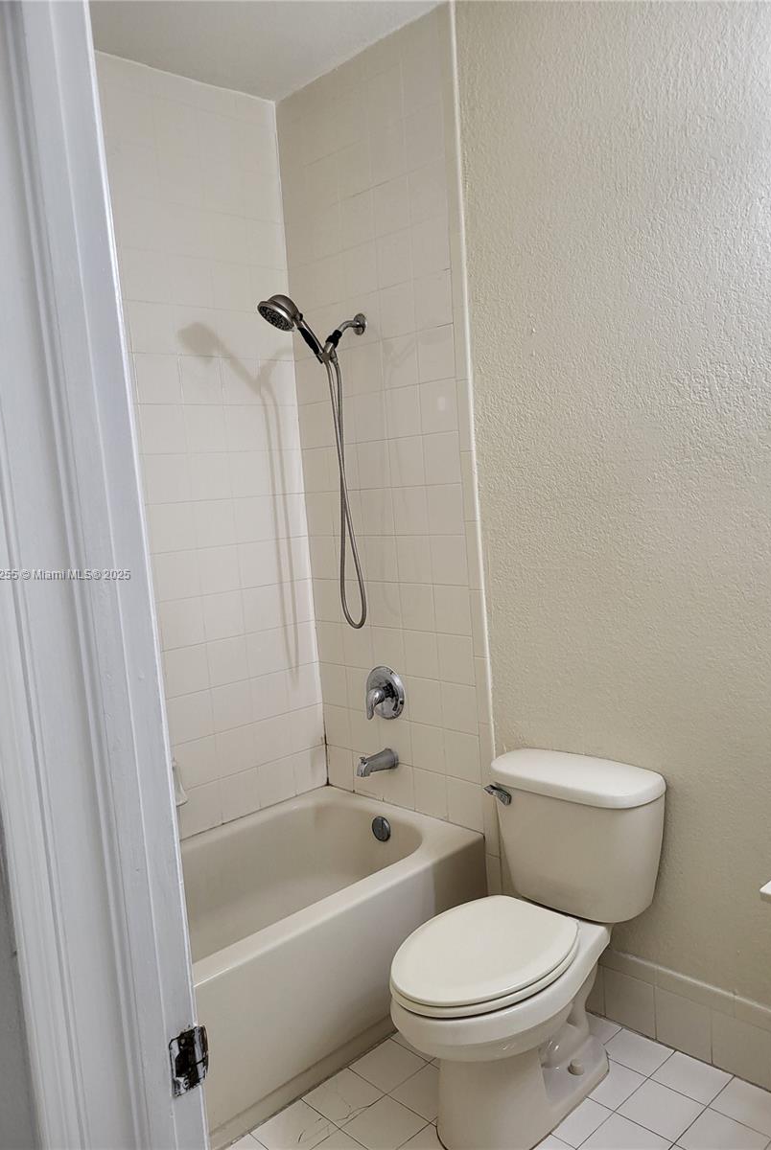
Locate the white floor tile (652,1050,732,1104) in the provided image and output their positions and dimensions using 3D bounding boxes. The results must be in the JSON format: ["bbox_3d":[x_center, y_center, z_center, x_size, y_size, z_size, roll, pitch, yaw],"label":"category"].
[{"bbox_3d":[0.749,1.238,2.119,0.134,0.010,0.150,-10,8,-43],"label":"white floor tile"}]

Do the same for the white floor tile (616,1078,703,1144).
[{"bbox_3d":[0.645,1.256,2.022,0.150,0.010,0.150,-10,8,-43],"label":"white floor tile"}]

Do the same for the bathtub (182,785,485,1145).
[{"bbox_3d":[-0.483,1.079,2.392,1.520,0.426,0.755,-10,8,-43],"label":"bathtub"}]

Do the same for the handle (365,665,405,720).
[{"bbox_3d":[-0.029,0.394,2.835,0.083,0.180,0.180,-10,8,-43],"label":"handle"}]

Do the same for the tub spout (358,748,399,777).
[{"bbox_3d":[-0.035,0.622,2.837,0.143,0.074,0.066,-10,8,-43],"label":"tub spout"}]

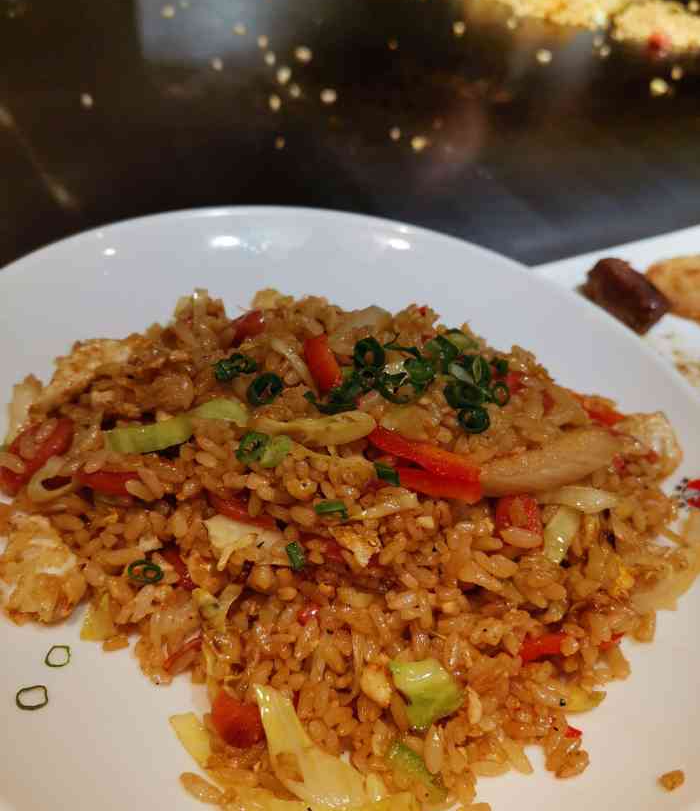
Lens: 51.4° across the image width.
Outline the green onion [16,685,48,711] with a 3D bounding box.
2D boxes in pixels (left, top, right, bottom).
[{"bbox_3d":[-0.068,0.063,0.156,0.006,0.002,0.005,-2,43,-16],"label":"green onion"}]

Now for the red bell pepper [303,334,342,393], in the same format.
[{"bbox_3d":[-0.007,-0.011,0.191,0.008,0.007,0.020,-3,43,-13],"label":"red bell pepper"}]

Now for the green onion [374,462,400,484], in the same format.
[{"bbox_3d":[0.010,0.018,0.190,0.008,0.004,0.004,30,44,21],"label":"green onion"}]

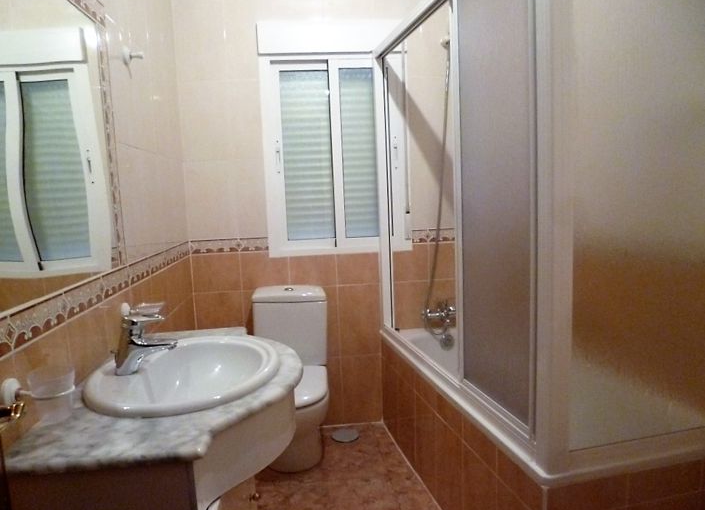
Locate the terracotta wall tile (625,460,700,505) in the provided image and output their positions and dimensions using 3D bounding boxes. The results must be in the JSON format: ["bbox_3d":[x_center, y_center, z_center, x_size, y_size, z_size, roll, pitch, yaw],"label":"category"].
[{"bbox_3d":[0.822,0.602,1.286,0.235,0.095,0.012,-3,6,-10],"label":"terracotta wall tile"}]

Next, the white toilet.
[{"bbox_3d":[-0.271,0.595,2.261,0.365,0.790,0.650,-3,6,-10],"label":"white toilet"}]

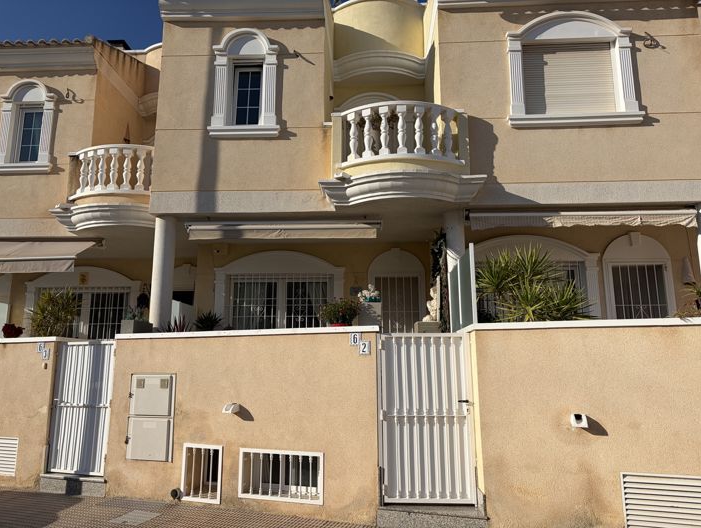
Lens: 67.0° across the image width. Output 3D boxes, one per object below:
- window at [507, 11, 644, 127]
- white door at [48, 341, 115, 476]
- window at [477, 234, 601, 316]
[{"bbox_3d":[3.352,-2.983,8.010,1.939,1.863,0.194,-1,-10,3],"label":"window"},{"bbox_3d":[-3.580,1.908,7.098,0.970,1.707,0.058,-4,-11,20],"label":"white door"},{"bbox_3d":[2.615,0.344,7.819,2.184,1.600,0.200,-1,-11,3],"label":"window"}]

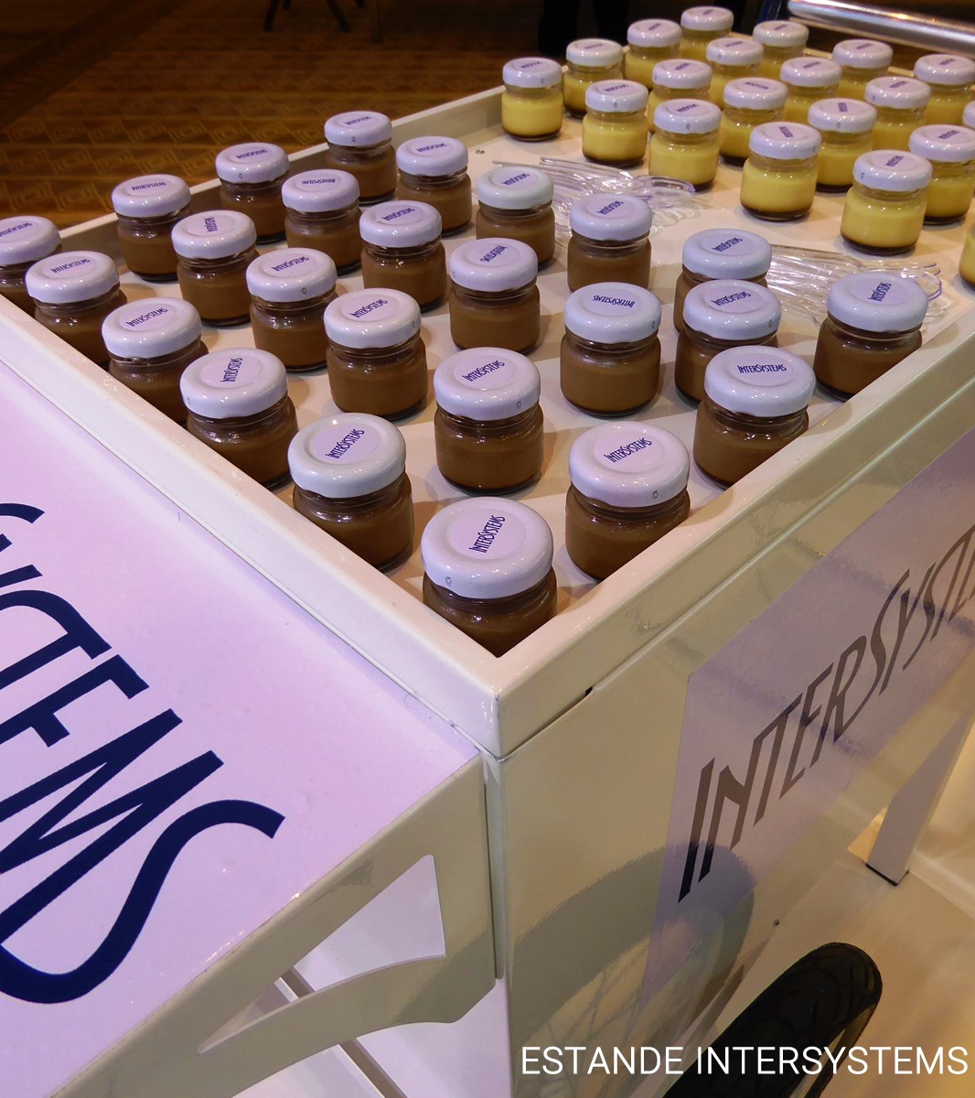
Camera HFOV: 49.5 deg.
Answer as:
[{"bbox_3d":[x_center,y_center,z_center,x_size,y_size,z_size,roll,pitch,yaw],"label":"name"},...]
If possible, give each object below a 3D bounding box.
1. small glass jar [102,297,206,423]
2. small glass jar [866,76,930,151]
[{"bbox_3d":[-0.157,-0.088,0.507,0.047,0.051,0.047,-1,39,1],"label":"small glass jar"},{"bbox_3d":[0.301,-0.318,0.786,0.047,0.052,0.047,-1,39,1],"label":"small glass jar"}]

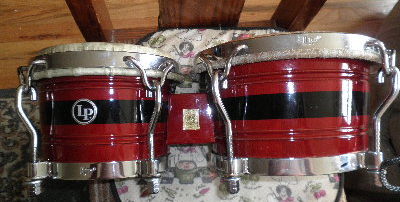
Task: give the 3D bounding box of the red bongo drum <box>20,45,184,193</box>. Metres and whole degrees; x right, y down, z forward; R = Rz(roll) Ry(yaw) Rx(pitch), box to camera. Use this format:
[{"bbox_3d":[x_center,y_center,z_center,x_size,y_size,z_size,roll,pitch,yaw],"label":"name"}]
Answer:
[{"bbox_3d":[-0.134,0.027,0.445,0.210,0.207,0.180,-1,87,1],"label":"red bongo drum"}]

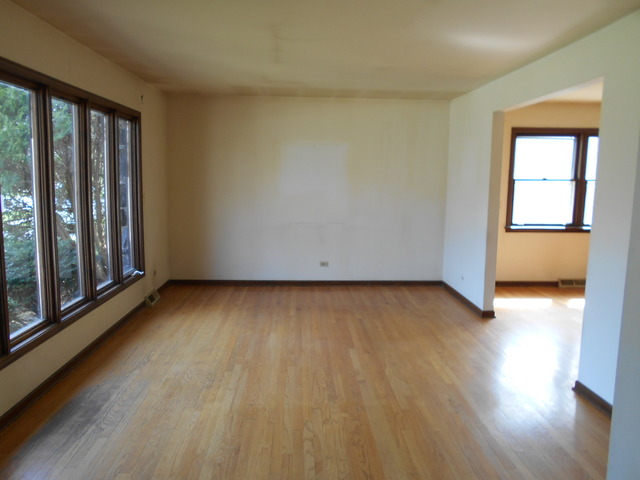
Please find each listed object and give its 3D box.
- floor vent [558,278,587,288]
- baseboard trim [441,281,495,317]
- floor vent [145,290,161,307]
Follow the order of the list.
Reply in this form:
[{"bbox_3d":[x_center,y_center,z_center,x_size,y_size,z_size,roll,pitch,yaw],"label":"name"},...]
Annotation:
[{"bbox_3d":[3.450,0.595,6.545,0.395,0.105,0.055,1,8,-3],"label":"floor vent"},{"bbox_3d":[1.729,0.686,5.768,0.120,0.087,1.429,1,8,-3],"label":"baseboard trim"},{"bbox_3d":[-1.902,0.652,5.498,0.080,0.110,0.390,1,8,-3],"label":"floor vent"}]

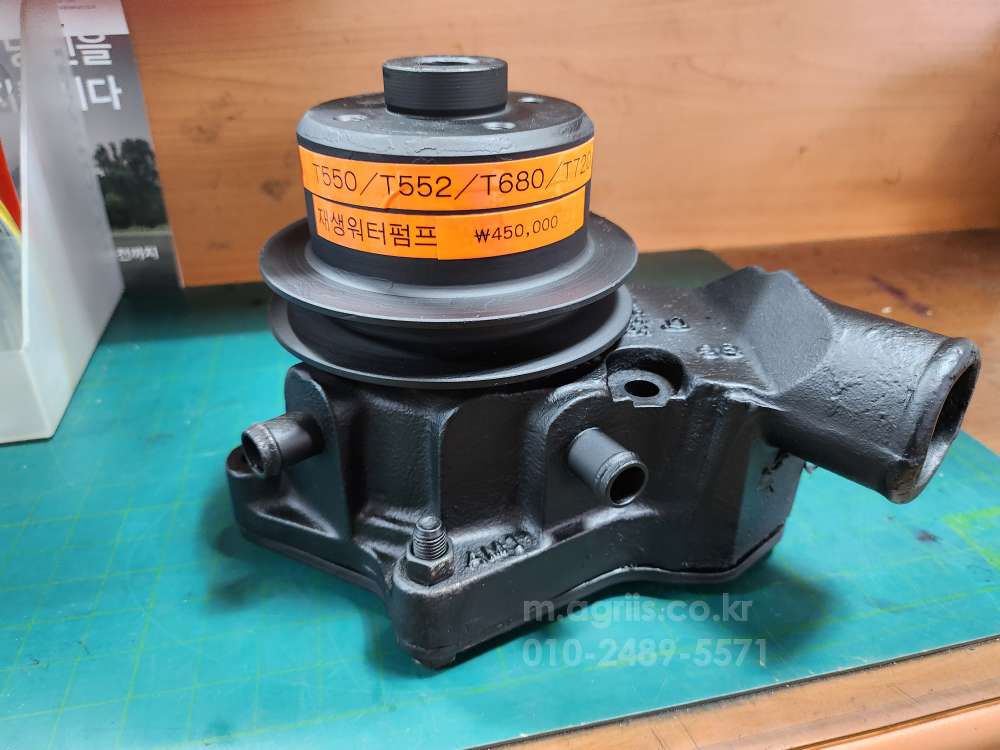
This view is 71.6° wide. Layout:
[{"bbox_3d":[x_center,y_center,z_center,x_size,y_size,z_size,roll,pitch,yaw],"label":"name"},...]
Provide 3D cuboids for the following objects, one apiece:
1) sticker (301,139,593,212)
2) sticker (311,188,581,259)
[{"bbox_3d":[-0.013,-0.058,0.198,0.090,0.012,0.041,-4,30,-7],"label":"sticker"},{"bbox_3d":[-0.013,-0.043,0.197,0.080,0.012,0.024,-3,30,-5],"label":"sticker"}]

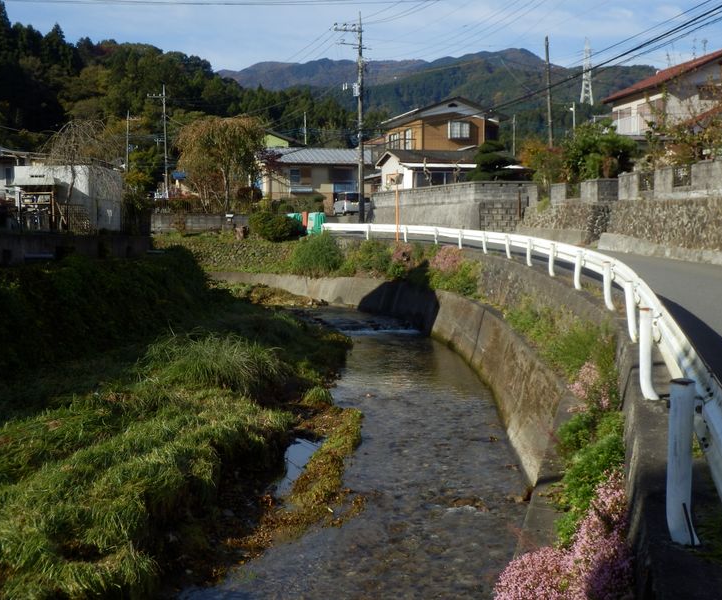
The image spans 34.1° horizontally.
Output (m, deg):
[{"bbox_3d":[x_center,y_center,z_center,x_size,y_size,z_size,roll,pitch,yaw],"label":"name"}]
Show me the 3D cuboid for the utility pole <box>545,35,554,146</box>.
[{"bbox_3d":[12.400,-12.250,77.000,0.320,10.000,0.320,-3,4,0],"label":"utility pole"}]

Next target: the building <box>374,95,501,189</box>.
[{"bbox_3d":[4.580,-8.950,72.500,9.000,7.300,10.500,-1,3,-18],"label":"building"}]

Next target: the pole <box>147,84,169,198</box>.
[{"bbox_3d":[-16.838,-13.096,98.000,1.650,9.800,0.450,-2,4,-20],"label":"pole"}]

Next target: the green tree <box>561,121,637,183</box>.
[{"bbox_3d":[10.320,-6.170,51.000,3.300,3.200,3.100,0,3,0],"label":"green tree"}]

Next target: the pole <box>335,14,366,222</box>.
[{"bbox_3d":[-0.560,-9.570,63.000,1.650,11.300,0.700,-1,3,-15],"label":"pole"}]

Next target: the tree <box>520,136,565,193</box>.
[{"bbox_3d":[8.440,-6.200,54.500,2.300,2.700,2.200,0,3,0],"label":"tree"}]

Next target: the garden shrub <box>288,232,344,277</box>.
[{"bbox_3d":[-2.050,-2.050,53.000,2.500,2.000,2.300,0,3,0],"label":"garden shrub"}]

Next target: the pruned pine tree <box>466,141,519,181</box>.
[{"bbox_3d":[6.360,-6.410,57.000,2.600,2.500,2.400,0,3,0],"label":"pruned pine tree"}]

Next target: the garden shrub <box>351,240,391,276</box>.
[{"bbox_3d":[0.454,-1.774,51.000,1.750,1.550,1.550,0,4,0],"label":"garden shrub"}]

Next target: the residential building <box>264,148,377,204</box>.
[{"bbox_3d":[-3.590,-9.265,91.000,8.300,5.000,7.200,-2,4,-18],"label":"residential building"}]

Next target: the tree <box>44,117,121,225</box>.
[{"bbox_3d":[-12.569,-5.666,53.000,3.600,4.950,3.500,0,4,0],"label":"tree"}]

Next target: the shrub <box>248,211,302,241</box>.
[{"bbox_3d":[-4.183,-3.579,57.000,2.600,1.500,2.200,0,4,0],"label":"shrub"}]

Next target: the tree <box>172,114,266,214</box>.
[{"bbox_3d":[-7.990,-7.760,67.000,5.100,5.600,4.900,0,3,0],"label":"tree"}]

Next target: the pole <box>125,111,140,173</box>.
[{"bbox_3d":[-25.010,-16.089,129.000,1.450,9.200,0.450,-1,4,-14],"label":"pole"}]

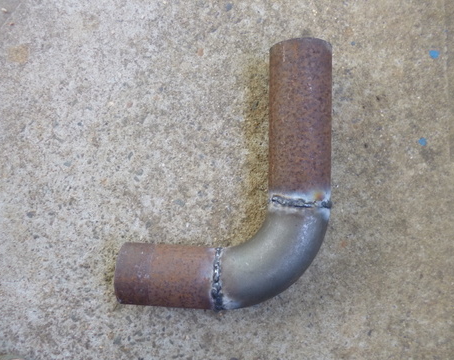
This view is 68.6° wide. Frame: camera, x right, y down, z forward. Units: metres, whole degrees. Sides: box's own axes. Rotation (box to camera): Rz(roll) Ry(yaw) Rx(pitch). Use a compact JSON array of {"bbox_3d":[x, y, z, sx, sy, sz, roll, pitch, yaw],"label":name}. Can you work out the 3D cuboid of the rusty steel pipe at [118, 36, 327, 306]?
[{"bbox_3d":[-0.001,0.001,0.332,0.204,0.061,0.258,0,89,0],"label":"rusty steel pipe"}]

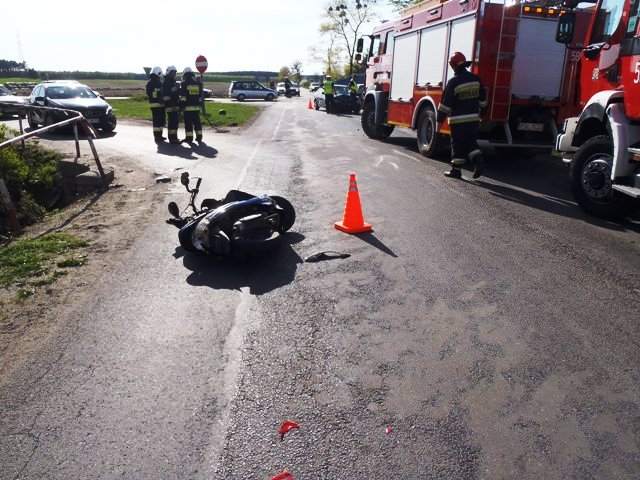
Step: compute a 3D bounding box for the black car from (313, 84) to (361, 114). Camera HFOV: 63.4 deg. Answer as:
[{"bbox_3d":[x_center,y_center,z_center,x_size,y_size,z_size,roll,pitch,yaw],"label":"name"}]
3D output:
[{"bbox_3d":[0.820,-7.653,27.877,1.720,1.460,4.100,-3,17,-10],"label":"black car"}]

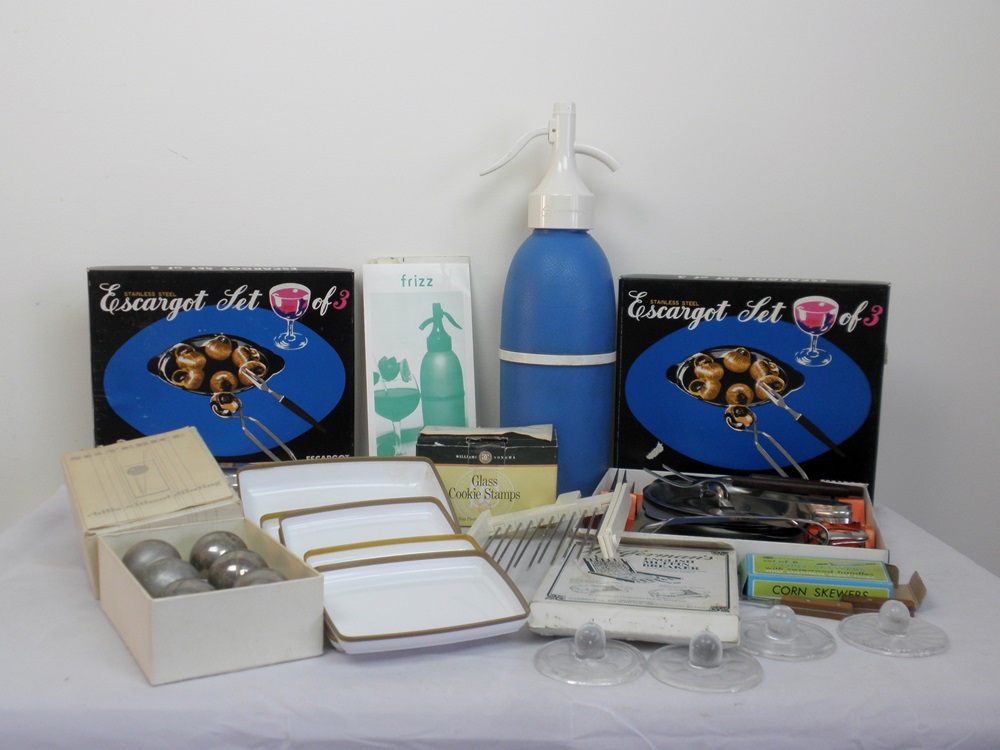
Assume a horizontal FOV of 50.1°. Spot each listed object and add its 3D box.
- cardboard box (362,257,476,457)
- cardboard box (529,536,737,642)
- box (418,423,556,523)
[{"bbox_3d":[-0.085,0.001,1.181,0.113,0.248,0.084,-1,4,0],"label":"cardboard box"},{"bbox_3d":[0.106,0.161,0.812,0.142,0.020,0.163,2,7,10],"label":"cardboard box"},{"bbox_3d":[-0.011,0.100,1.054,0.133,0.078,0.088,1,7,1],"label":"box"}]

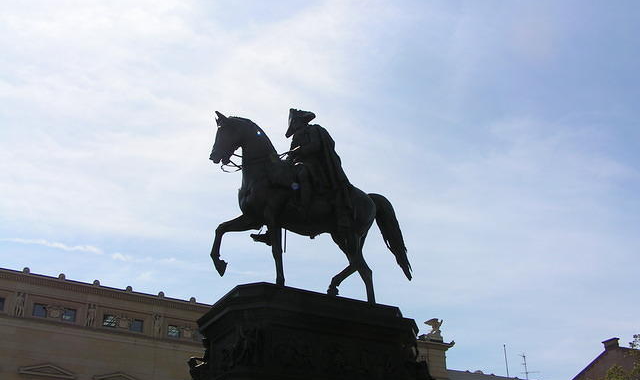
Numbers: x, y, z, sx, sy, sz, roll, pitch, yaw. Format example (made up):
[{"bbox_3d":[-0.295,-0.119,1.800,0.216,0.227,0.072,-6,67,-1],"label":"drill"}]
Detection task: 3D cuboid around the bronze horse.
[{"bbox_3d":[-0.138,0.396,18.360,5.800,5.750,1.850,14,-31,-24],"label":"bronze horse"}]

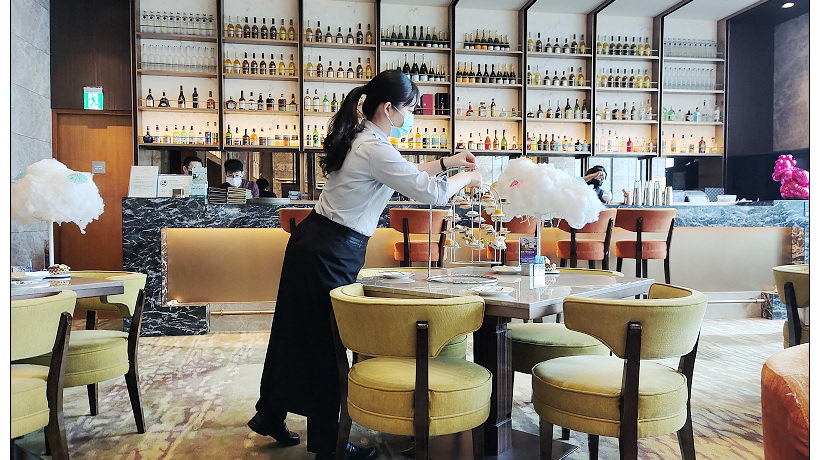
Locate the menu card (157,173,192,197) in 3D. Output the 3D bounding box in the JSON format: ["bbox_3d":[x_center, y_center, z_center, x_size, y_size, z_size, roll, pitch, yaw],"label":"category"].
[{"bbox_3d":[-1.978,-0.369,5.001,0.290,0.200,0.030,0,-7,-18],"label":"menu card"}]

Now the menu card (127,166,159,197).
[{"bbox_3d":[-2.244,-0.402,4.997,0.235,0.270,0.030,0,-9,-10],"label":"menu card"}]

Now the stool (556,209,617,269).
[{"bbox_3d":[1.482,0.342,5.026,0.480,1.050,0.510,0,1,-8],"label":"stool"}]

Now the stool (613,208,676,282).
[{"bbox_3d":[1.997,0.341,5.101,0.480,1.050,0.510,0,1,-12],"label":"stool"}]

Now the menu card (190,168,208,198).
[{"bbox_3d":[-1.788,-0.398,5.026,0.150,0.264,0.040,0,-4,-3],"label":"menu card"}]

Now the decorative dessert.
[{"bbox_3d":[-1.566,0.181,2.658,0.095,0.050,0.080,0,1,0],"label":"decorative dessert"}]

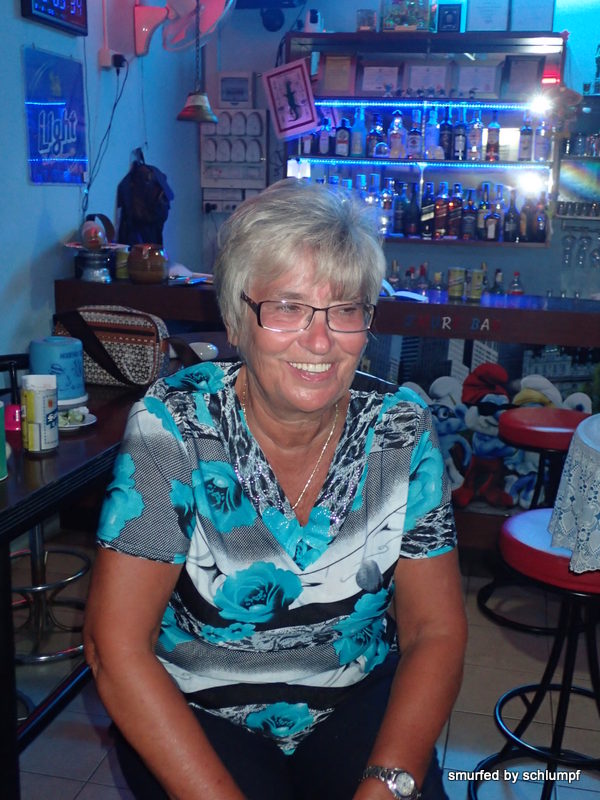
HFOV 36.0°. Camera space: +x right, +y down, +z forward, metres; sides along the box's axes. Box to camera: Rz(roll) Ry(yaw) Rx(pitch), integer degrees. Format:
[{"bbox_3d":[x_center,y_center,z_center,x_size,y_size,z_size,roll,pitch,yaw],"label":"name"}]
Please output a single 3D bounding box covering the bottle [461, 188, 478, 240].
[{"bbox_3d":[0.917,-1.001,4.999,0.082,0.273,0.082,4,14,12],"label":"bottle"}]

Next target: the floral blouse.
[{"bbox_3d":[-0.027,0.190,1.180,0.450,0.480,0.290,-2,21,-12],"label":"floral blouse"}]

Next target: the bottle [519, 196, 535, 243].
[{"bbox_3d":[1.232,-0.982,5.012,0.080,0.253,0.080,3,13,9],"label":"bottle"}]

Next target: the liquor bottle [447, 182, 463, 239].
[{"bbox_3d":[0.895,-1.086,5.294,0.076,0.296,0.076,3,15,10],"label":"liquor bottle"}]

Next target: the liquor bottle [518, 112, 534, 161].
[{"bbox_3d":[1.253,-1.464,5.121,0.075,0.266,0.072,3,15,10],"label":"liquor bottle"}]

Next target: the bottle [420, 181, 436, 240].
[{"bbox_3d":[0.708,-1.039,5.091,0.075,0.306,0.075,3,13,9],"label":"bottle"}]

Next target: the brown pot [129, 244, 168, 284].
[{"bbox_3d":[-0.628,-0.561,3.830,0.162,0.162,0.162,1,12,0],"label":"brown pot"}]

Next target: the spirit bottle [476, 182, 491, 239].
[{"bbox_3d":[1.052,-1.078,5.265,0.072,0.313,0.072,3,15,10],"label":"spirit bottle"}]

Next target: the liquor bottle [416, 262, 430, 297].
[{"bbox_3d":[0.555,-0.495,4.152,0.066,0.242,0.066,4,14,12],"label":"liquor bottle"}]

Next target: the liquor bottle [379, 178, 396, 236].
[{"bbox_3d":[0.509,-1.119,5.359,0.076,0.321,0.076,3,15,10],"label":"liquor bottle"}]

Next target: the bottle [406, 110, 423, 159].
[{"bbox_3d":[0.656,-1.502,5.229,0.076,0.264,0.072,3,15,10],"label":"bottle"}]

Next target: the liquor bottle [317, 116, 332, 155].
[{"bbox_3d":[0.136,-1.446,5.070,0.066,0.198,0.066,4,14,12],"label":"liquor bottle"}]

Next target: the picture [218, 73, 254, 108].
[{"bbox_3d":[-0.373,-1.792,5.347,0.203,0.202,0.050,3,13,9],"label":"picture"}]

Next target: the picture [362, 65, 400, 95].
[{"bbox_3d":[0.434,-1.734,5.020,0.240,0.195,0.022,4,8,12],"label":"picture"}]

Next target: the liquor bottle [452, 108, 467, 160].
[{"bbox_3d":[0.841,-1.401,4.851,0.076,0.290,0.076,4,13,12],"label":"liquor bottle"}]

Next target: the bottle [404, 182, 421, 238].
[{"bbox_3d":[0.616,-1.035,5.060,0.076,0.292,0.076,4,14,12],"label":"bottle"}]

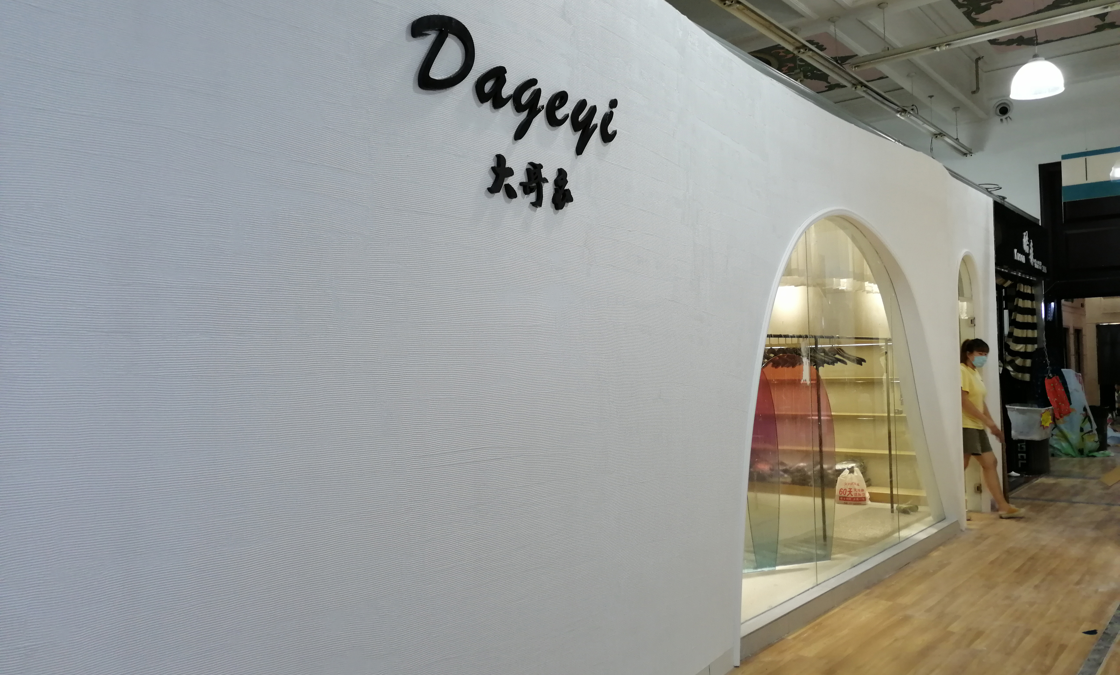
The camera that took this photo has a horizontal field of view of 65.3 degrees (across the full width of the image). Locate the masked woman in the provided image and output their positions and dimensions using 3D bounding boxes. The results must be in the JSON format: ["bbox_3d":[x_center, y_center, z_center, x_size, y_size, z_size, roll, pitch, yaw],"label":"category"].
[{"bbox_3d":[3.775,0.815,7.829,0.680,1.600,0.480,-3,-2,36],"label":"masked woman"}]

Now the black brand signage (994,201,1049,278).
[{"bbox_3d":[5.031,-0.995,9.614,0.120,0.669,2.636,-3,-2,39],"label":"black brand signage"}]

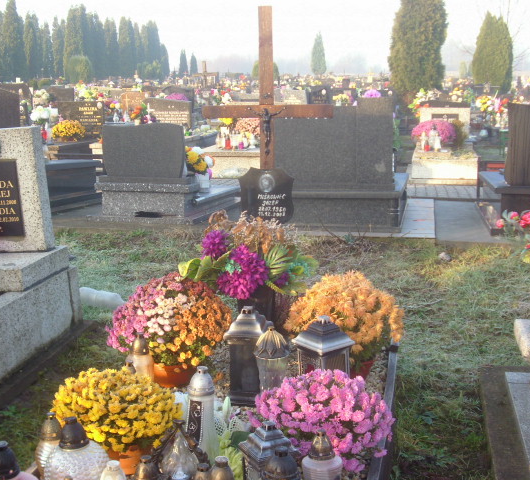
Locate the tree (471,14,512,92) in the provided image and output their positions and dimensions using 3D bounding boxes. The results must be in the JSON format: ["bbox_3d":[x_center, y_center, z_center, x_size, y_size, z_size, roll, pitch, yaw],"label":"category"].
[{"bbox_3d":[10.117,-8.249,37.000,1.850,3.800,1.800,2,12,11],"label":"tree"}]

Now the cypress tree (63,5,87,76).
[{"bbox_3d":[-20.505,-21.224,89.559,2.600,7.858,2.600,0,12,0],"label":"cypress tree"}]

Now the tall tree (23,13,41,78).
[{"bbox_3d":[-26.135,-21.779,93.529,2.100,7.337,2.100,0,12,0],"label":"tall tree"}]

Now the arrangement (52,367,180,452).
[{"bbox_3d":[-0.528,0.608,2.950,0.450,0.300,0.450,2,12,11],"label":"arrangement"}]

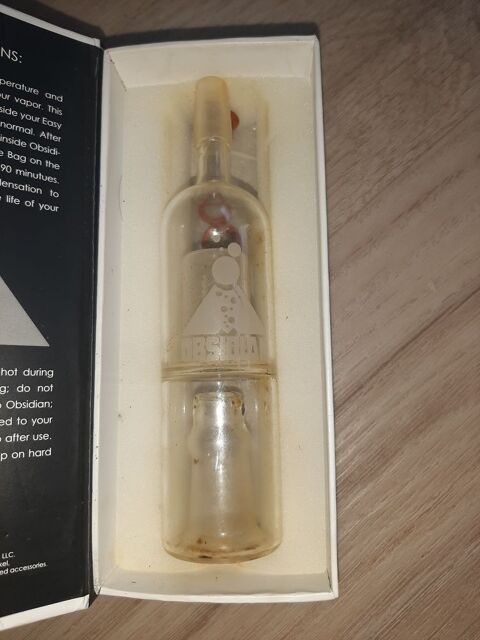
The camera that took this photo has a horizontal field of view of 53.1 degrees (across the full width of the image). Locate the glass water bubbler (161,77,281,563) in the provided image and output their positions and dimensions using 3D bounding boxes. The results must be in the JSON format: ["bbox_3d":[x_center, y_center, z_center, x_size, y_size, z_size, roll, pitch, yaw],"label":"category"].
[{"bbox_3d":[-0.009,-0.008,0.188,0.044,0.044,0.180,-1,83,-4],"label":"glass water bubbler"}]

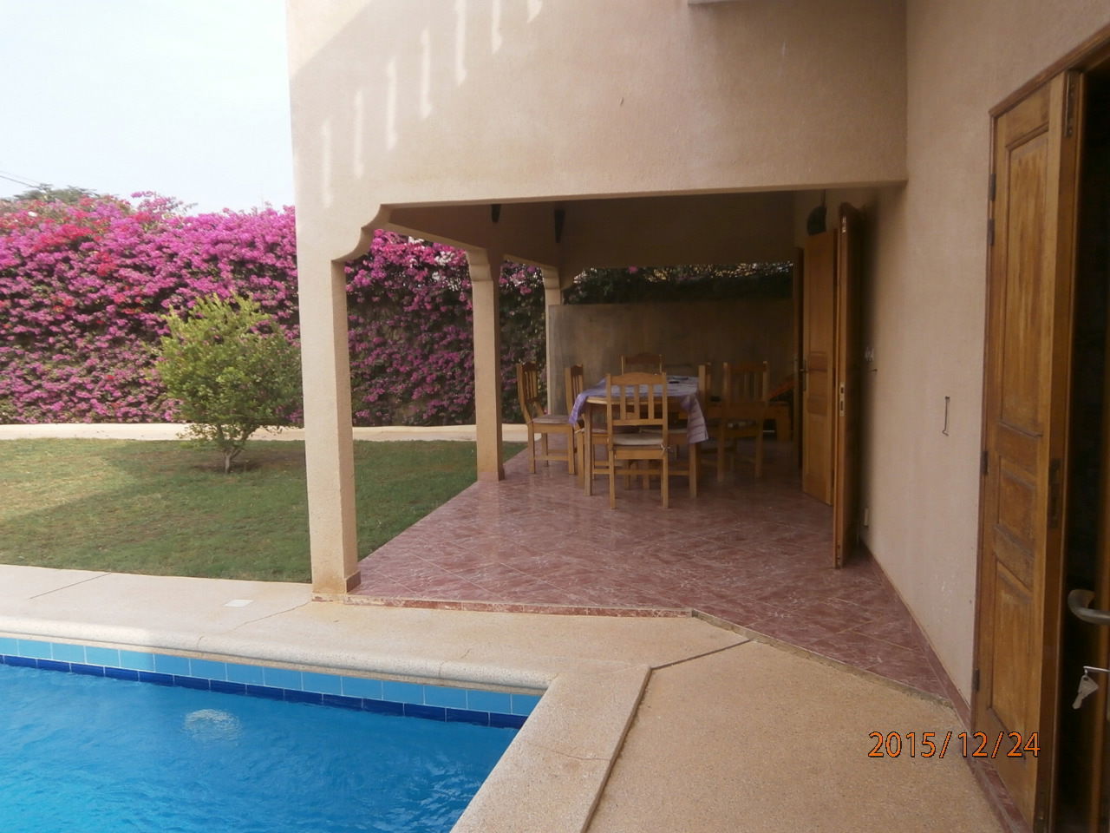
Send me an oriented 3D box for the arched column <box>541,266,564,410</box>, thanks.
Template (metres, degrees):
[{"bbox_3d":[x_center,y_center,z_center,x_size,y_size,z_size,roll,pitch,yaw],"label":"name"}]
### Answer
[{"bbox_3d":[-0.008,-0.884,11.087,0.200,2.170,0.220,0,6,11],"label":"arched column"}]

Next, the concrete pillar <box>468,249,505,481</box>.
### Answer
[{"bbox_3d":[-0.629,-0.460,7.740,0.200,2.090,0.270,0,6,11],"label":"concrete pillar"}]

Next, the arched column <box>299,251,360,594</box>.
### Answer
[{"bbox_3d":[-1.226,0.042,4.520,0.190,1.820,0.215,0,6,11],"label":"arched column"}]

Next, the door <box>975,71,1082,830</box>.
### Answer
[{"bbox_3d":[1.440,0.109,2.580,0.048,2.120,0.540,0,6,11],"label":"door"}]

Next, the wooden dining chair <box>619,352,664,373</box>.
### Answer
[{"bbox_3d":[0.968,-0.142,9.301,0.450,1.050,0.500,0,6,11],"label":"wooden dining chair"}]

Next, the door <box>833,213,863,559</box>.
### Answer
[{"bbox_3d":[1.746,-0.180,4.916,0.045,2.050,0.560,2,7,30],"label":"door"}]

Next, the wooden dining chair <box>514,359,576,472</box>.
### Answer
[{"bbox_3d":[-0.047,0.004,8.161,0.530,1.050,0.450,1,7,16],"label":"wooden dining chair"}]

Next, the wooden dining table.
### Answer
[{"bbox_3d":[0.912,0.130,7.982,1.070,0.800,2.420,0,6,11],"label":"wooden dining table"}]

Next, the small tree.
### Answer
[{"bbox_3d":[-3.425,-0.355,8.782,1.450,1.880,1.400,-4,7,-21],"label":"small tree"}]

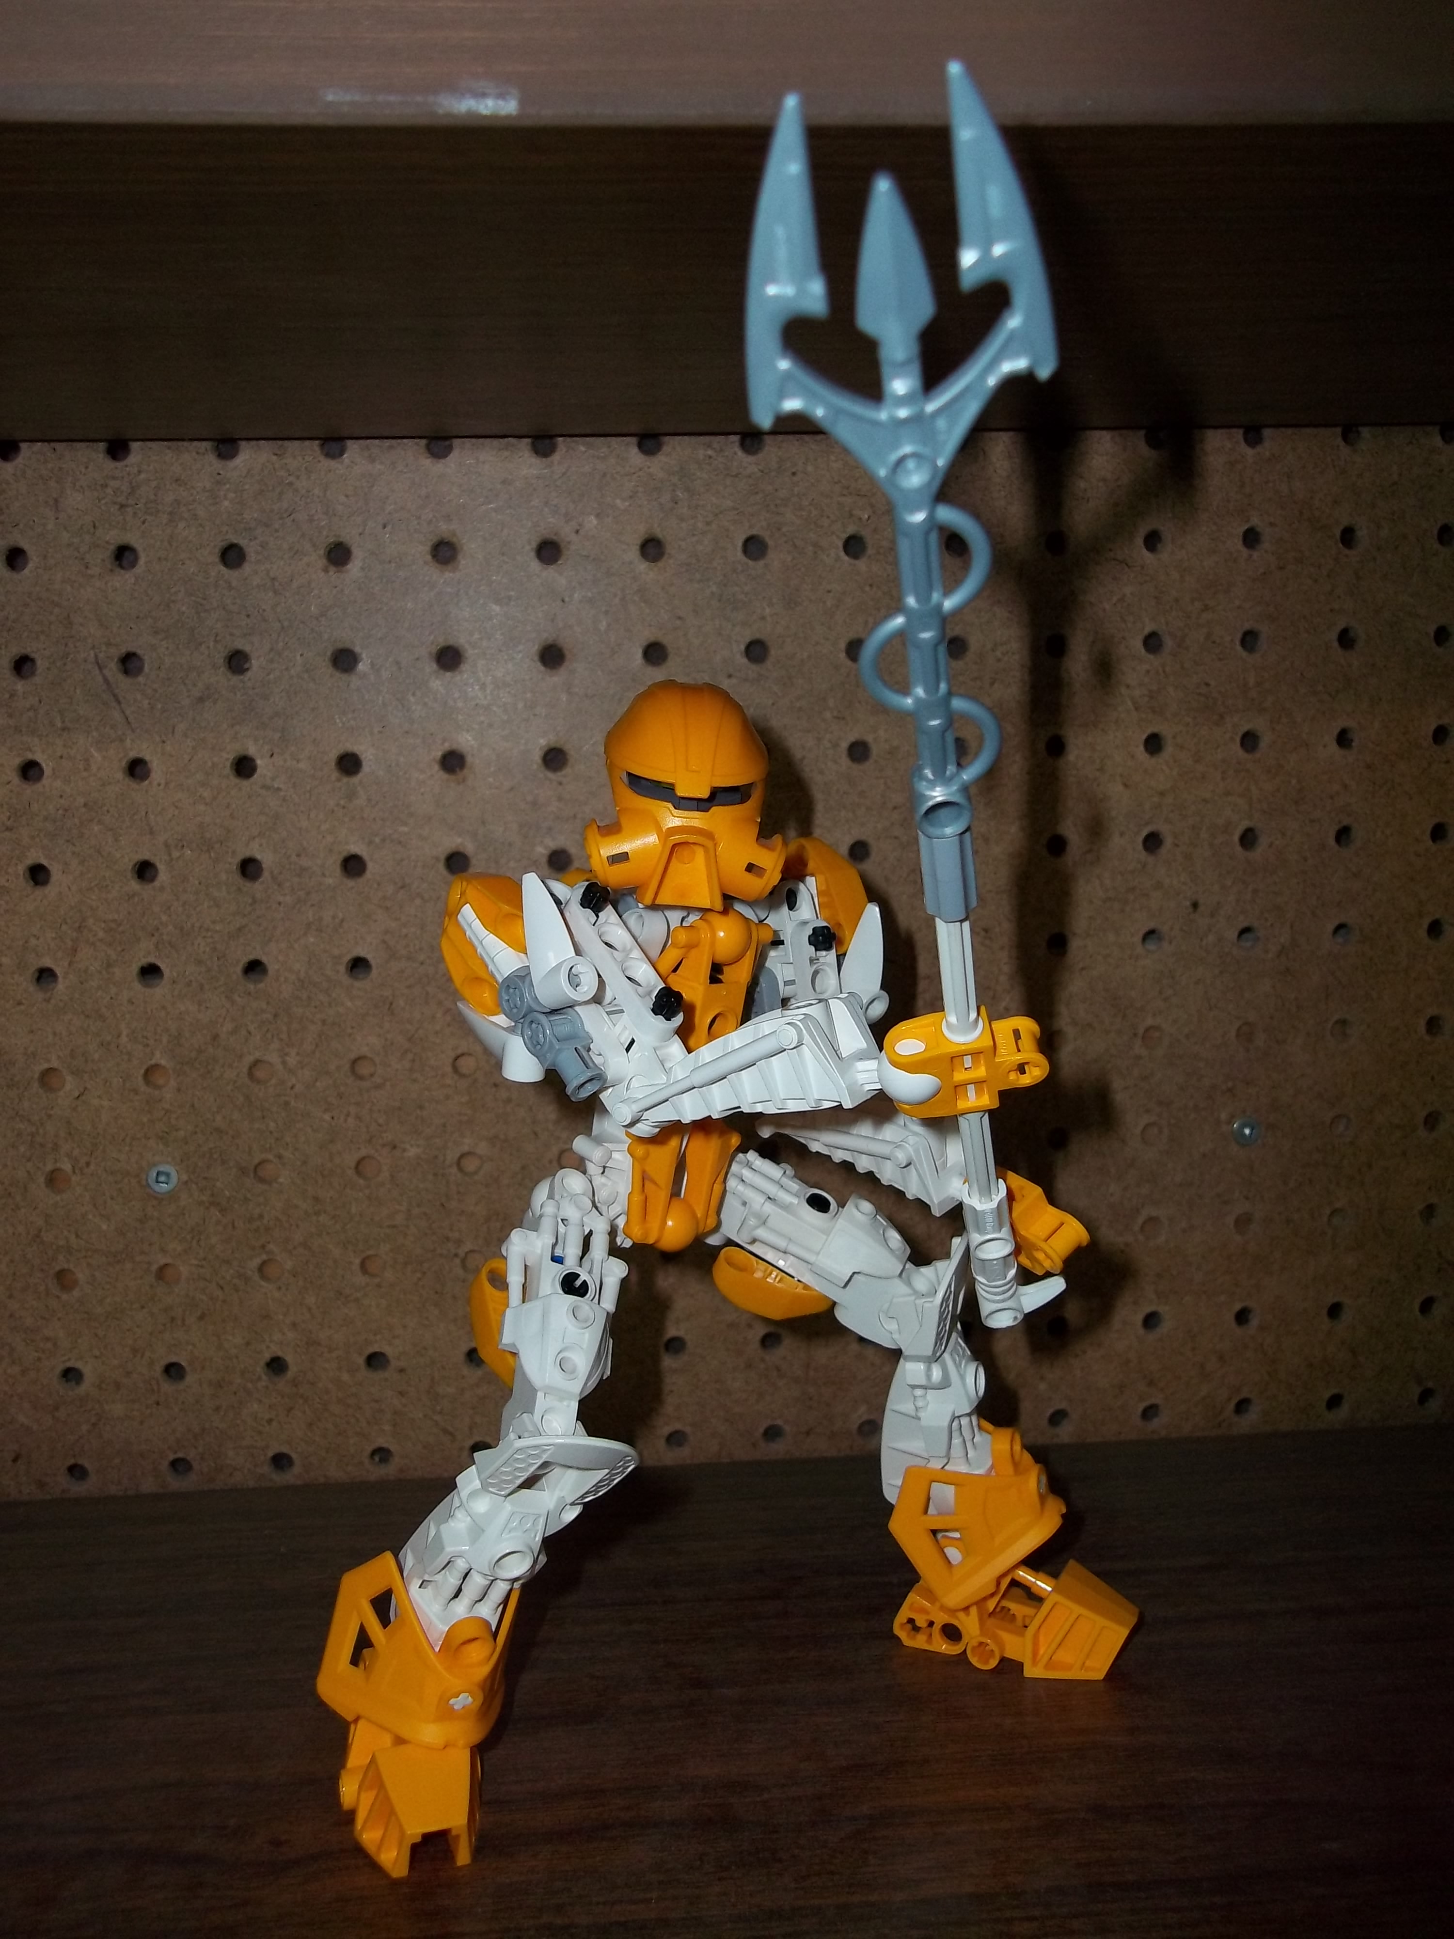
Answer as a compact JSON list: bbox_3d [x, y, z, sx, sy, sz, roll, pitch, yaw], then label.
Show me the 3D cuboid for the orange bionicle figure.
[{"bbox_3d":[0.006,0.046,0.331,0.166,0.198,0.106,-5,7,-25],"label":"orange bionicle figure"}]

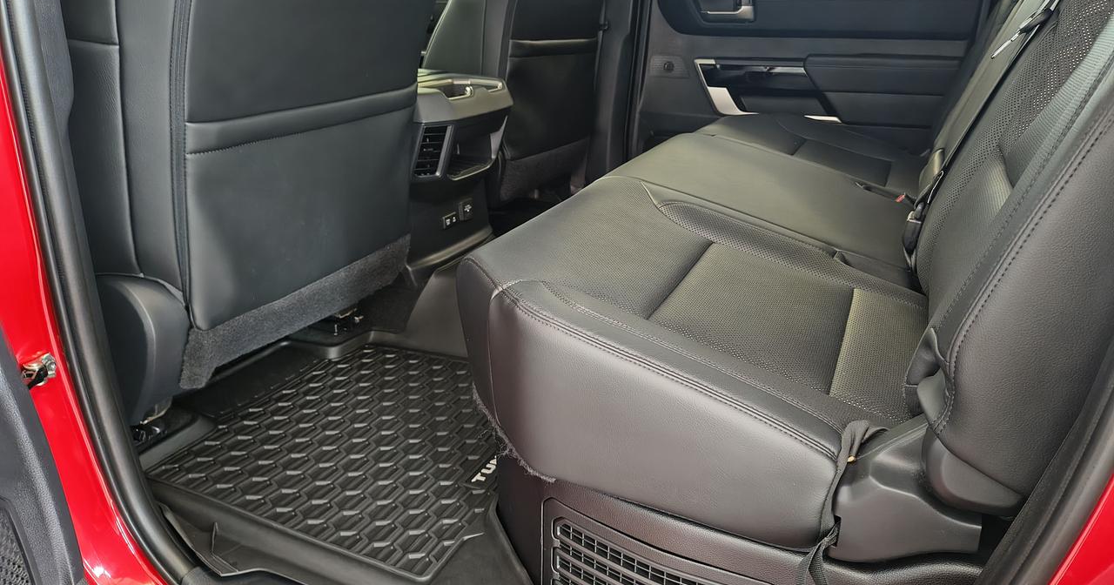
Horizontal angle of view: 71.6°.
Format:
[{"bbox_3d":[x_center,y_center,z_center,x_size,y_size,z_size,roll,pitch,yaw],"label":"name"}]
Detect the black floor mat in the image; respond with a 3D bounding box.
[{"bbox_3d":[-0.274,0.217,1.253,0.546,0.032,0.565,10,22,25],"label":"black floor mat"}]

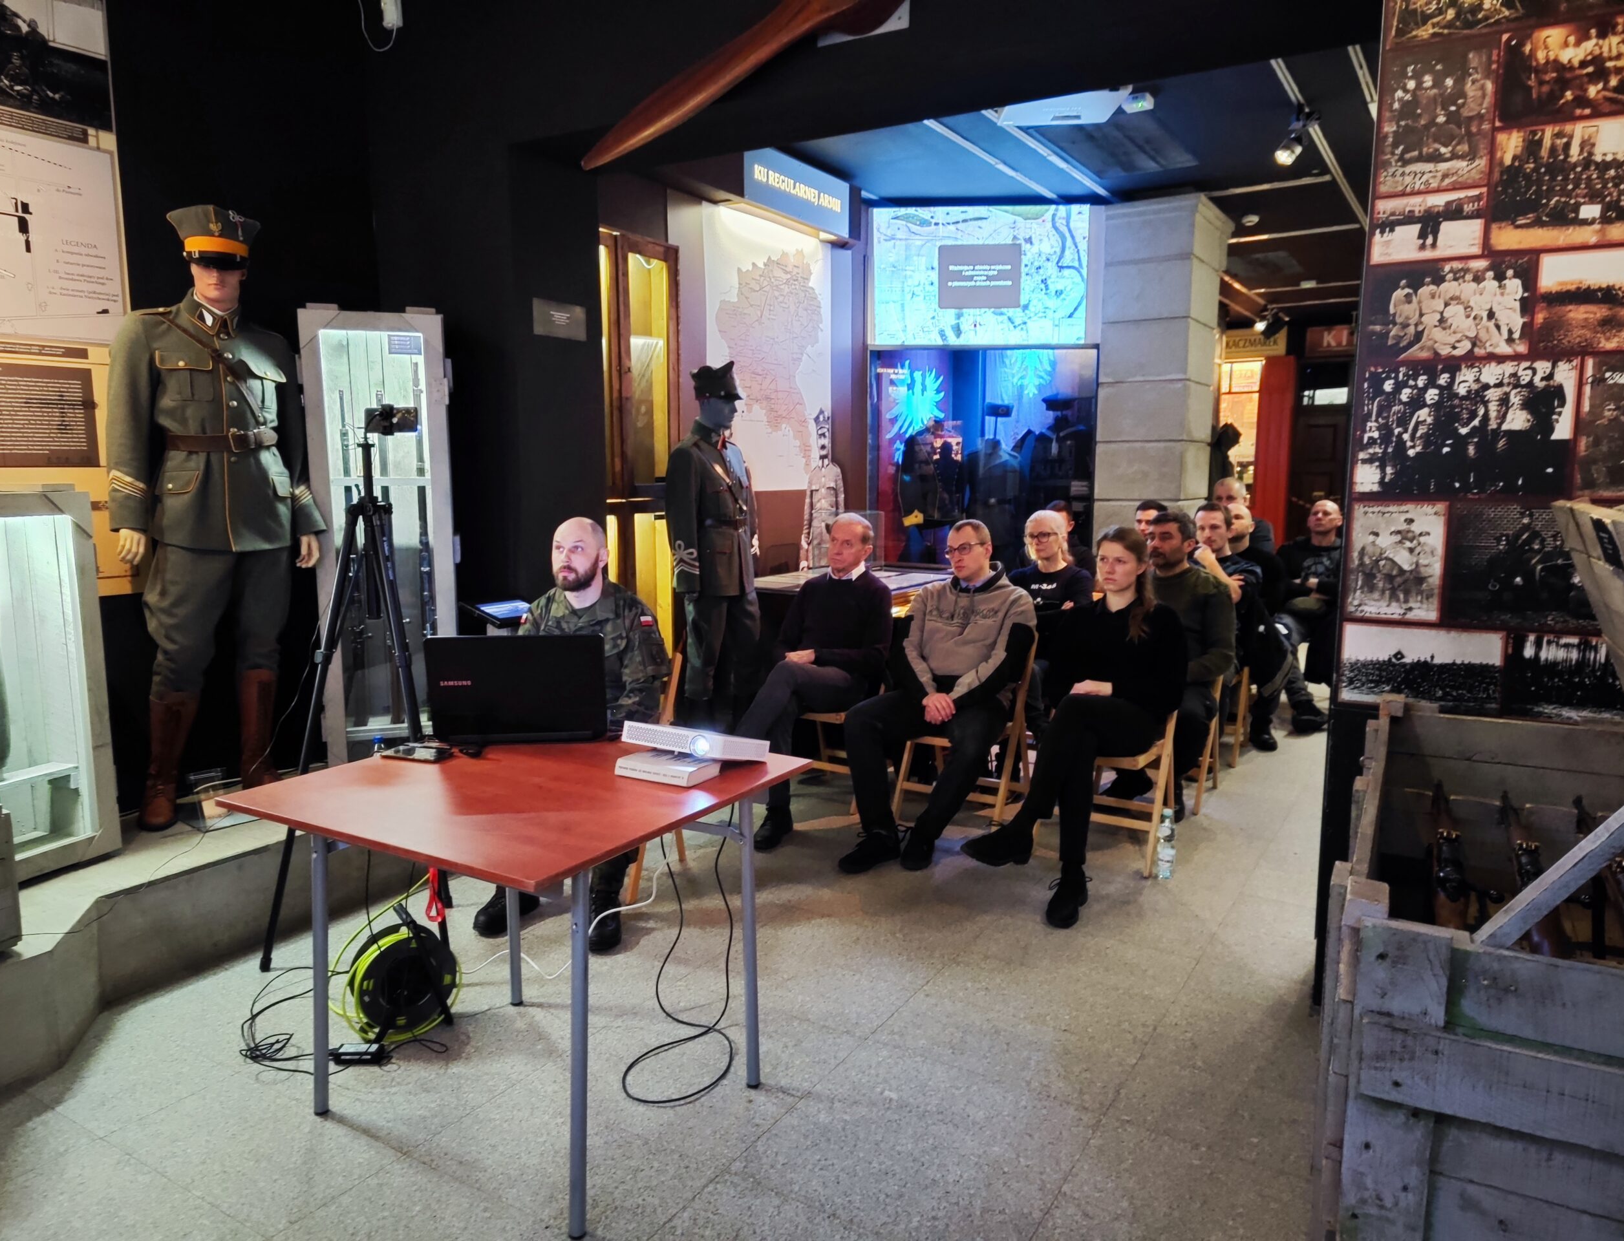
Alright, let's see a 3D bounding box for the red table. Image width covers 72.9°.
[{"bbox_3d":[-0.600,0.706,2.410,0.878,0.741,0.859,5,9,31],"label":"red table"}]

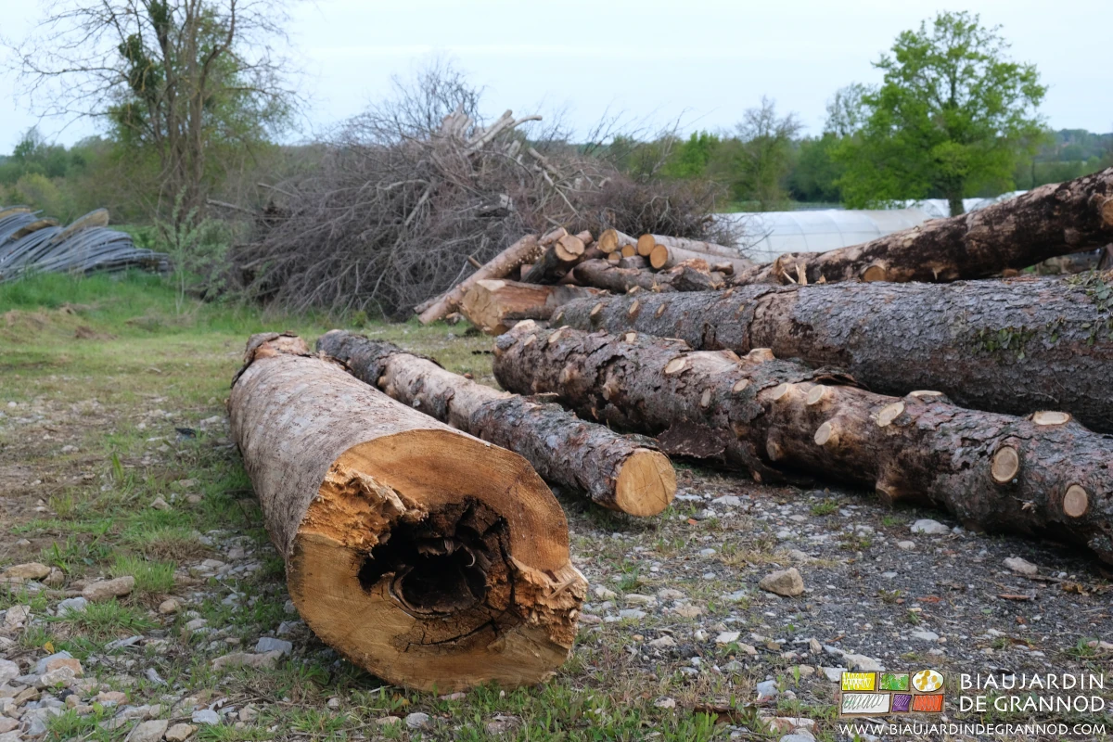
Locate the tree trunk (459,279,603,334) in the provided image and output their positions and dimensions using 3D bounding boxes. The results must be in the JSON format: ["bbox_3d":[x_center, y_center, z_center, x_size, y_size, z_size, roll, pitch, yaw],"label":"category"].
[{"bbox_3d":[-0.035,-0.704,12.016,1.800,0.460,0.440,-7,12,-39],"label":"tree trunk"}]

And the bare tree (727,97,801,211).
[{"bbox_3d":[18.028,-19.431,110.000,7.439,10.267,7.200,1,9,9],"label":"bare tree"}]

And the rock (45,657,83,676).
[{"bbox_3d":[-1.413,0.840,3.545,0.112,0.045,0.072,-4,10,-22],"label":"rock"}]

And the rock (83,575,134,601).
[{"bbox_3d":[-1.516,0.731,4.173,0.175,0.066,0.105,-3,10,-20],"label":"rock"}]

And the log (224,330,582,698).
[{"bbox_3d":[-0.871,0.293,4.805,0.750,0.730,3.300,-3,9,-20],"label":"log"}]

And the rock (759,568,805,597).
[{"bbox_3d":[0.772,0.720,4.217,0.158,0.076,0.118,2,9,11],"label":"rock"}]

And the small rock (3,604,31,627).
[{"bbox_3d":[-1.710,0.772,3.914,0.082,0.066,0.058,-4,10,-24],"label":"small rock"}]

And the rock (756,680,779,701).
[{"bbox_3d":[0.577,0.867,3.376,0.066,0.044,0.053,2,9,10],"label":"rock"}]

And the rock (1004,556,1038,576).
[{"bbox_3d":[1.667,0.697,4.435,0.120,0.050,0.084,3,10,21],"label":"rock"}]

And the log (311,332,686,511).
[{"bbox_3d":[-0.625,0.139,7.102,0.320,0.320,4.500,-4,10,-26],"label":"log"}]

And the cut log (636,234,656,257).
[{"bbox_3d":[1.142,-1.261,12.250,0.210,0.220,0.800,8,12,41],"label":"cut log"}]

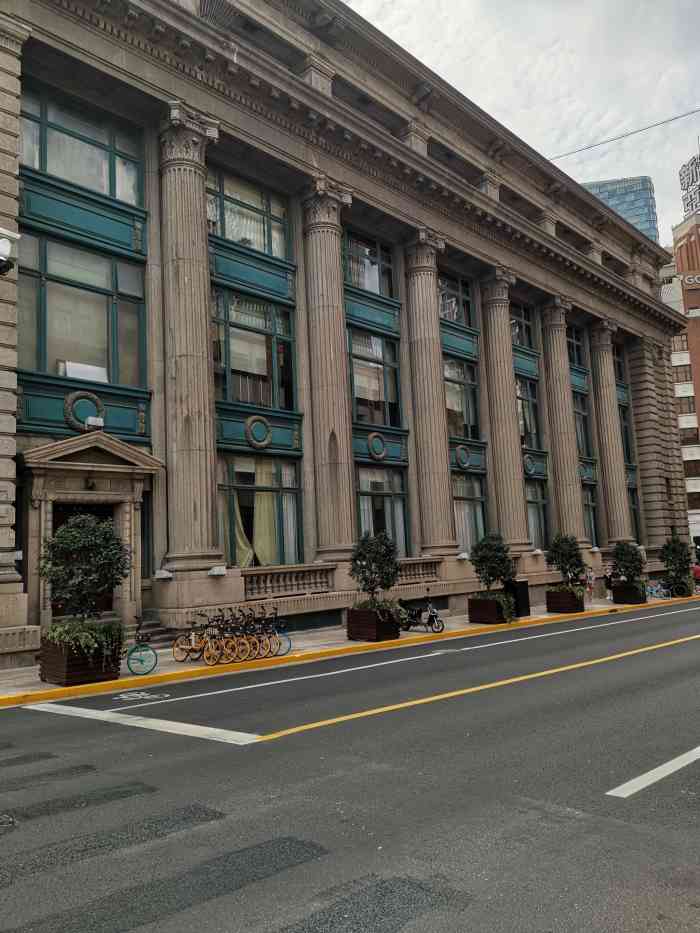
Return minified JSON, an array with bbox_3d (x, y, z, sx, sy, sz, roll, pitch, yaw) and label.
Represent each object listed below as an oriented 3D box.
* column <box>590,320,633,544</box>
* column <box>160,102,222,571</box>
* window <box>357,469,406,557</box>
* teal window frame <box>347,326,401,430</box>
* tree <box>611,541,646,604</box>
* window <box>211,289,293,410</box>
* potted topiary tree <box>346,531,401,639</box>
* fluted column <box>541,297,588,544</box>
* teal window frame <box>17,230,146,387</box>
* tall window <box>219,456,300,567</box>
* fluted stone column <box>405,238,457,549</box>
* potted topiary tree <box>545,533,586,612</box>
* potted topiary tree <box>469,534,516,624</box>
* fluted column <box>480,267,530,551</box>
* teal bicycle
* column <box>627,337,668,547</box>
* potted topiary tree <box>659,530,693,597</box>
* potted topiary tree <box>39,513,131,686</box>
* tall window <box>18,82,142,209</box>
[{"bbox_3d":[15.347,-1.978,41.301,1.624,13.253,1.653,-9,-10,43],"label":"column"},{"bbox_3d":[-4.700,-3.702,20.416,1.624,13.253,1.653,-9,-10,43],"label":"column"},{"bbox_3d":[1.007,1.718,26.596,0.232,3.480,3.886,-9,-10,43],"label":"window"},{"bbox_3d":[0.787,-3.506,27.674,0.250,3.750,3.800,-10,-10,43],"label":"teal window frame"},{"bbox_3d":[13.214,5.021,33.534,1.218,2.804,1.218,-9,-10,43],"label":"tree"},{"bbox_3d":[-3.305,-3.877,23.431,0.250,3.750,3.900,-10,-10,43],"label":"window"},{"bbox_3d":[0.646,3.240,19.046,1.250,2.820,1.250,-10,-10,43],"label":"potted topiary tree"},{"bbox_3d":[11.337,-2.323,37.124,1.624,13.253,1.653,-9,-10,43],"label":"fluted column"},{"bbox_3d":[-7.397,-4.229,19.185,0.250,3.750,3.950,-10,-10,43],"label":"teal window frame"},{"bbox_3d":[-3.002,1.373,22.419,0.232,3.480,3.886,-9,-10,43],"label":"tall window"},{"bbox_3d":[3.319,-3.012,28.770,1.624,13.253,1.653,-2,-7,0],"label":"fluted stone column"},{"bbox_3d":[8.657,4.294,28.170,1.350,3.050,1.350,-10,-10,43],"label":"potted topiary tree"},{"bbox_3d":[4.811,3.824,23.985,1.330,2.920,1.330,-10,-10,43],"label":"potted topiary tree"},{"bbox_3d":[7.319,-2.732,33.242,1.650,13.400,1.650,-10,-10,43],"label":"fluted column"},{"bbox_3d":[-4.346,3.424,13.504,1.600,1.060,0.600,-10,-10,43],"label":"teal bicycle"},{"bbox_3d":[19.424,-1.636,45.478,1.160,13.253,1.160,-9,-10,43],"label":"column"},{"bbox_3d":[17.390,5.289,37.479,1.450,3.400,1.450,-10,-10,43],"label":"potted topiary tree"},{"bbox_3d":[-4.776,2.323,12.567,1.392,2.887,1.392,-9,-10,43],"label":"potted topiary tree"},{"bbox_3d":[-7.638,-9.104,19.822,0.250,2.450,3.950,-10,-10,43],"label":"tall window"}]

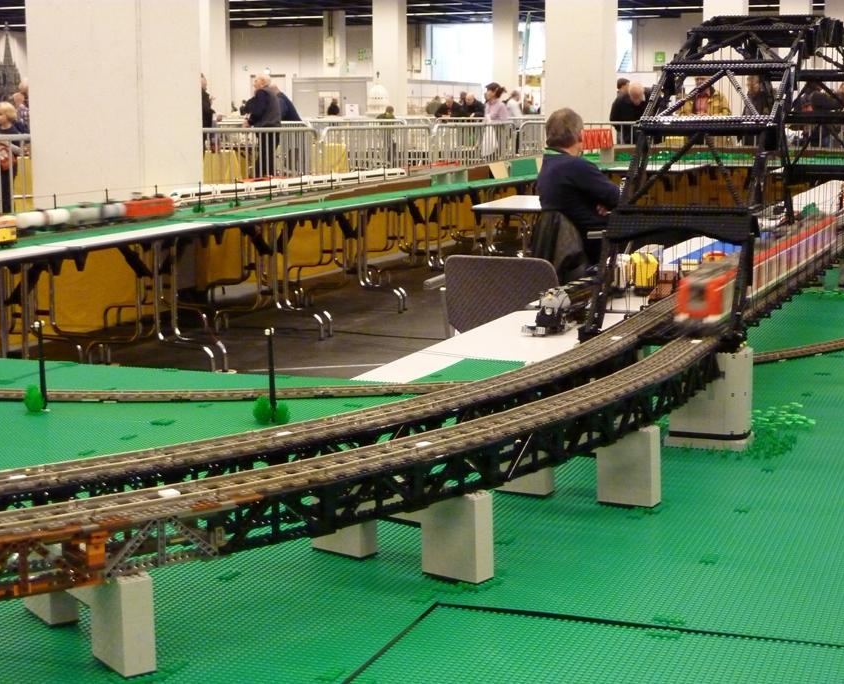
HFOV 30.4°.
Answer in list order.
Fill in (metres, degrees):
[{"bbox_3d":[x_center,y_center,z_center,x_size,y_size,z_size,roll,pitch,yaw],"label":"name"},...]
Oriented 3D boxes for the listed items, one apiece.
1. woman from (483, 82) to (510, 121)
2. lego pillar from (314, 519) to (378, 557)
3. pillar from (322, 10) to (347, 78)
[{"bbox_3d":[0.905,-2.316,18.865,0.360,1.610,0.460,-4,9,-23],"label":"woman"},{"bbox_3d":[-0.097,0.209,1.925,0.080,0.098,0.032,6,11,38],"label":"lego pillar"},{"bbox_3d":[-4.261,-13.185,76.794,0.820,6.370,0.820,3,9,20],"label":"pillar"}]

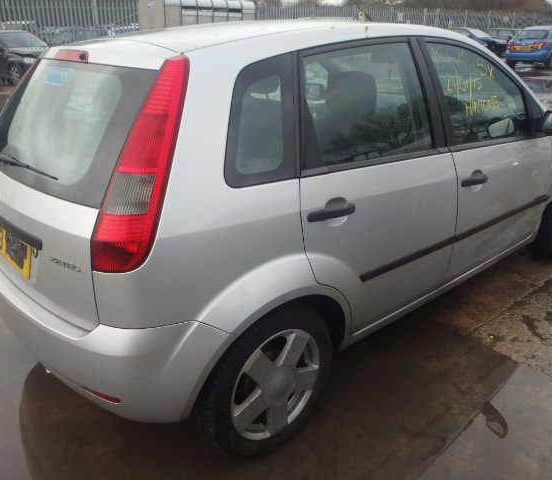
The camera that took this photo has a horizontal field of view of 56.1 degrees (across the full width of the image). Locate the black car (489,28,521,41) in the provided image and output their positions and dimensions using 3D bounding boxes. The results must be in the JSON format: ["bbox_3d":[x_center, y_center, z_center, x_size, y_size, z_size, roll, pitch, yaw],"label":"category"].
[{"bbox_3d":[12.821,-11.069,29.009,1.700,1.430,4.100,-20,29,-38],"label":"black car"}]

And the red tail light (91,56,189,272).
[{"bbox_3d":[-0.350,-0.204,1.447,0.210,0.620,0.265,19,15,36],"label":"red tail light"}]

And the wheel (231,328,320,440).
[{"bbox_3d":[-0.031,0.487,1.839,0.410,0.410,0.140,-19,28,-38],"label":"wheel"}]

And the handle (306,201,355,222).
[{"bbox_3d":[0.190,-0.094,1.730,0.220,0.062,0.047,-19,28,-38],"label":"handle"}]

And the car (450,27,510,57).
[{"bbox_3d":[8.507,-9.068,23.977,1.680,1.430,3.900,-14,25,-29],"label":"car"}]

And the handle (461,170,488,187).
[{"bbox_3d":[0.906,-0.280,2.337,0.220,0.062,0.047,-19,28,-38],"label":"handle"}]

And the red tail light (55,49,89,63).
[{"bbox_3d":[-0.718,-0.652,1.832,0.045,0.045,0.280,-19,28,-38],"label":"red tail light"}]

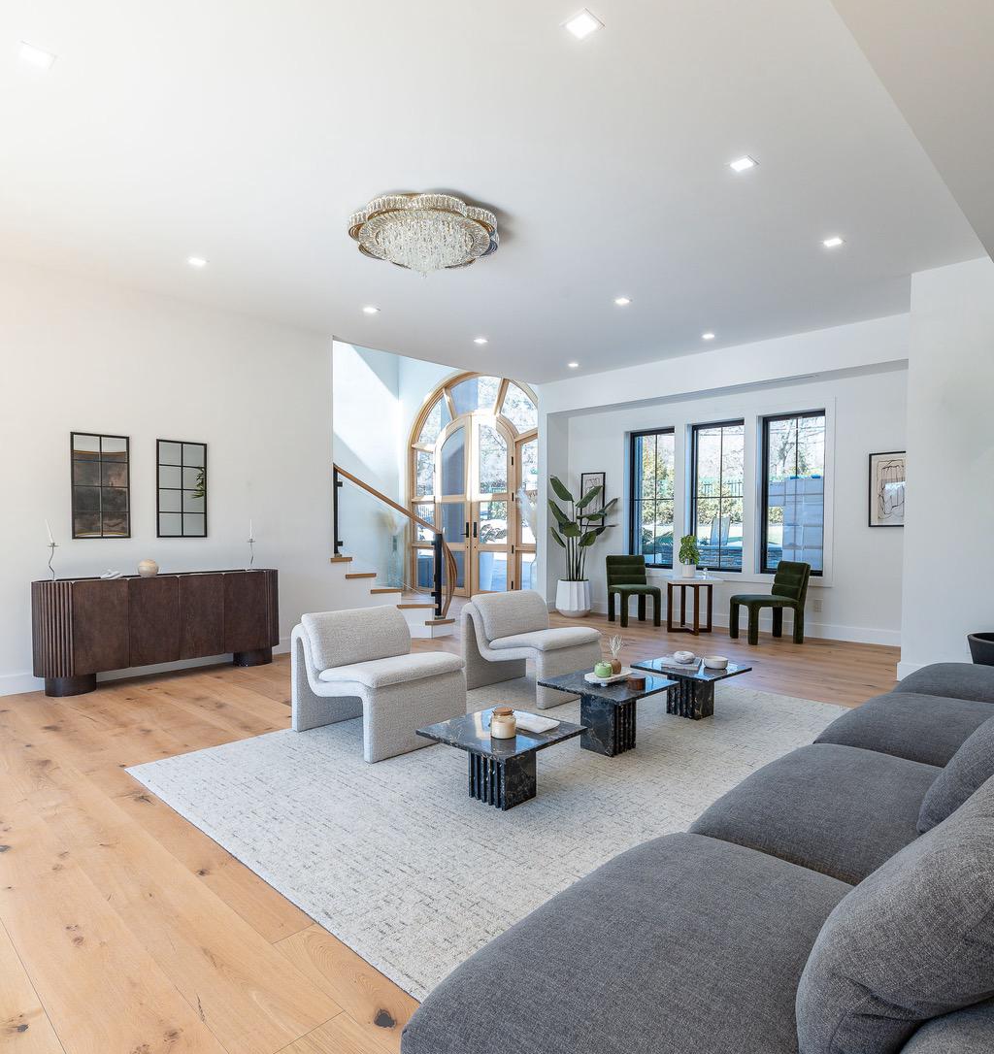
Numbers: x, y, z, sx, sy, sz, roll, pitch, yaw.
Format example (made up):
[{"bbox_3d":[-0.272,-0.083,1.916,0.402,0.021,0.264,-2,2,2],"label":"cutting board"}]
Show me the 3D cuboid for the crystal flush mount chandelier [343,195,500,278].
[{"bbox_3d":[-0.448,-1.671,3.997,0.890,0.340,0.890,0,1,0],"label":"crystal flush mount chandelier"}]

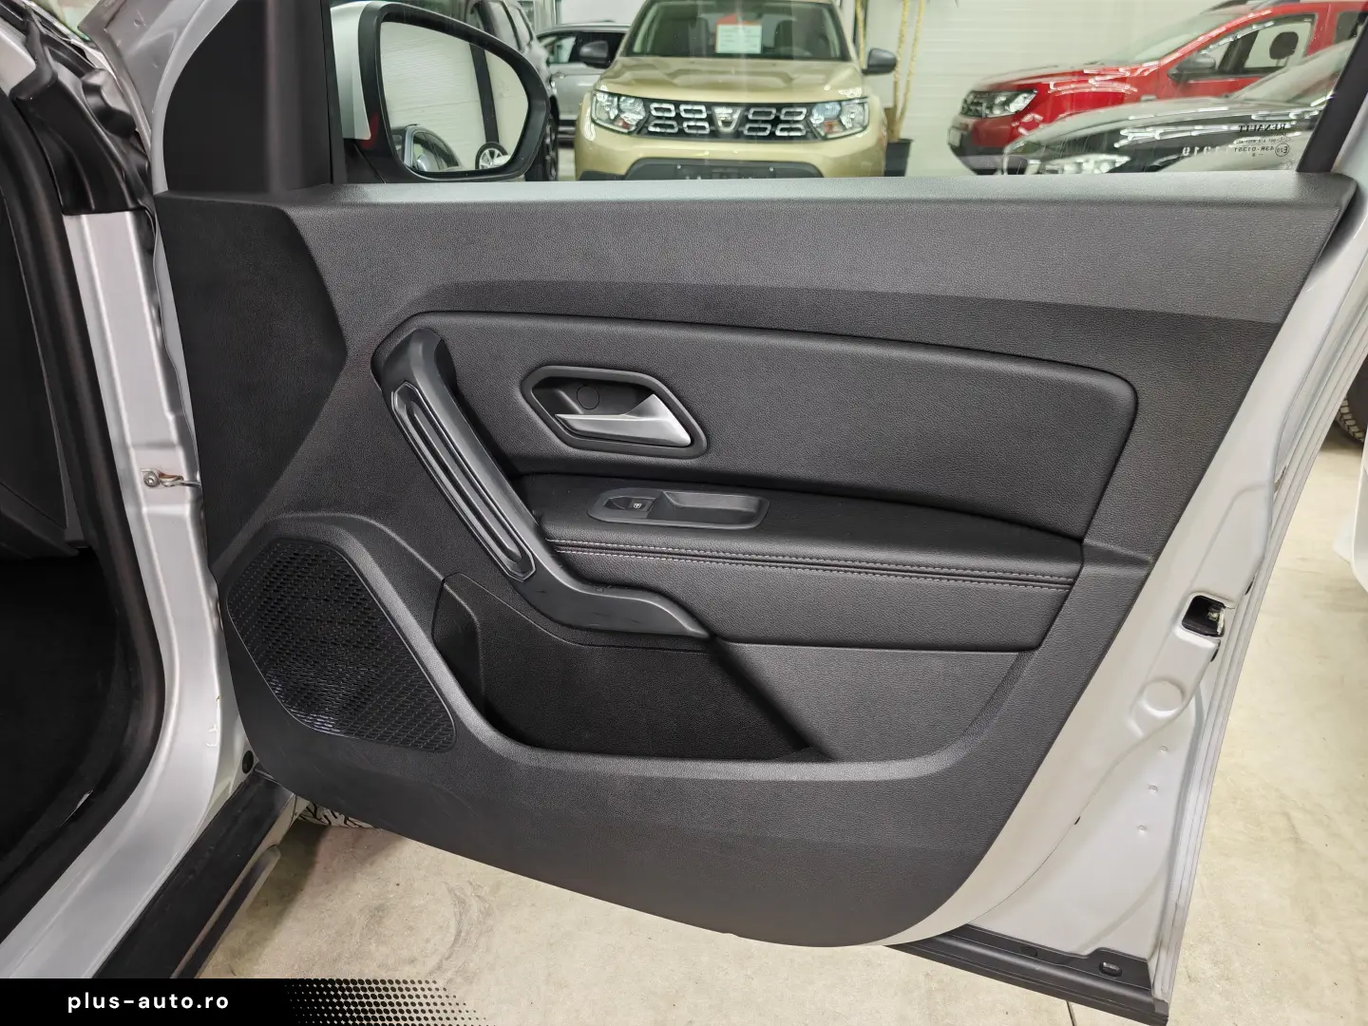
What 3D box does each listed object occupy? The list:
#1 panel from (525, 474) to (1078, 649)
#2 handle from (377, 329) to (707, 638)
[{"bbox_3d":[0.079,0.044,0.815,0.420,0.110,0.085,3,24,17],"label":"panel"},{"bbox_3d":[-0.117,-0.020,0.851,0.285,0.225,0.075,7,25,15],"label":"handle"}]

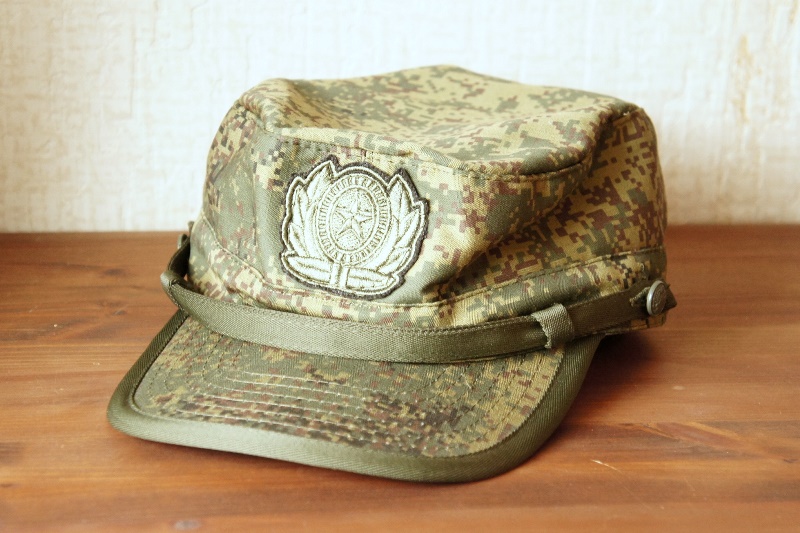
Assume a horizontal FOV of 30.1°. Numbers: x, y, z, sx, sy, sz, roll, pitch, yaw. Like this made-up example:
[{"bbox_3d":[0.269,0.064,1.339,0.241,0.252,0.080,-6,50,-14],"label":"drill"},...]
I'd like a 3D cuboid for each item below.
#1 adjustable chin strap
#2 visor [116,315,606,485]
[{"bbox_3d":[-0.008,0.011,0.568,0.214,0.026,0.091,5,15,19],"label":"adjustable chin strap"},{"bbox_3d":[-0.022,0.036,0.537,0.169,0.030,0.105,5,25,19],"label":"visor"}]

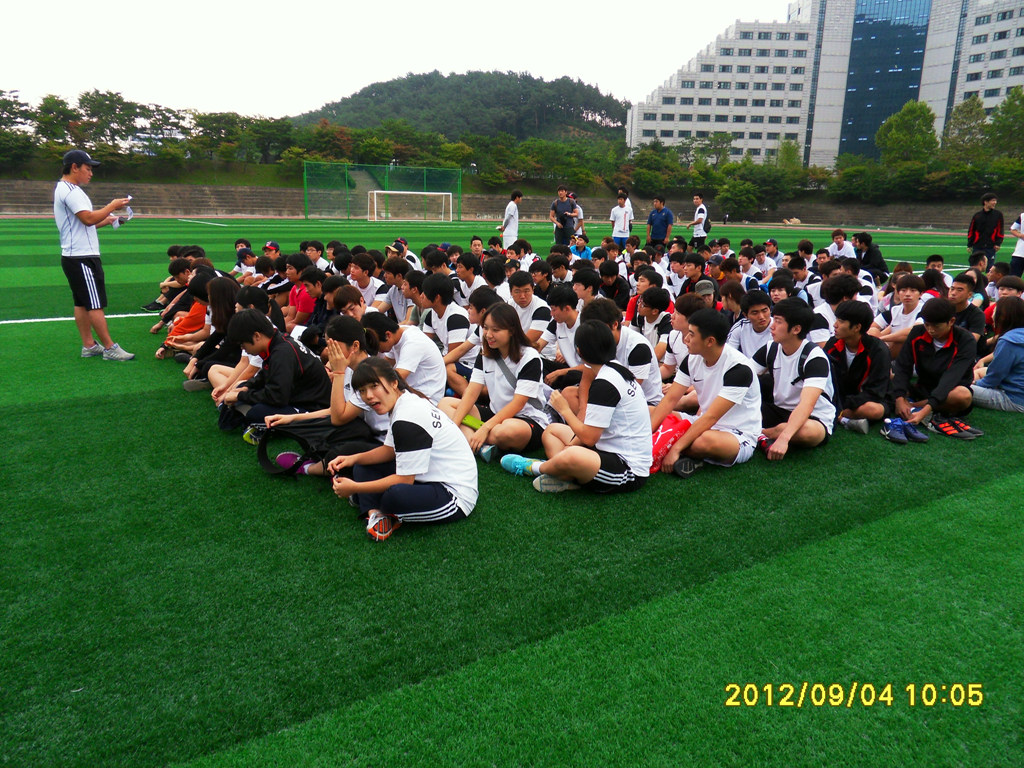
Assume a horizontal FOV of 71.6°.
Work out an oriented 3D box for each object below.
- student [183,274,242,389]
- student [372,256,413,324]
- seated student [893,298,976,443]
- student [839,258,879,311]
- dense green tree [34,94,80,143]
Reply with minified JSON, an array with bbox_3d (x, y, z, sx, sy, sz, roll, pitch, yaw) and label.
[{"bbox_3d":[-2.167,-0.415,5.388,0.640,0.800,0.540,-1,14,-9],"label":"student"},{"bbox_3d":[-1.256,-0.850,7.368,0.650,0.890,0.700,12,18,39],"label":"student"},{"bbox_3d":[2.743,-0.140,4.632,0.580,0.810,0.680,12,18,38],"label":"seated student"},{"bbox_3d":[3.568,-0.938,7.802,0.660,0.897,0.580,2,14,6],"label":"student"},{"bbox_3d":[-53.132,-30.687,83.000,5.500,6.400,5.500,1,14,0],"label":"dense green tree"}]

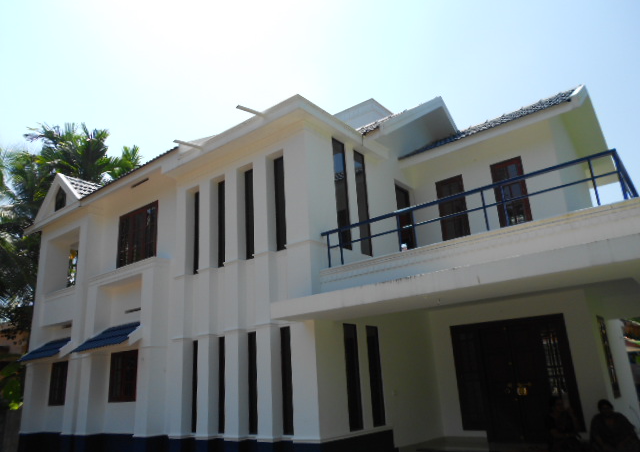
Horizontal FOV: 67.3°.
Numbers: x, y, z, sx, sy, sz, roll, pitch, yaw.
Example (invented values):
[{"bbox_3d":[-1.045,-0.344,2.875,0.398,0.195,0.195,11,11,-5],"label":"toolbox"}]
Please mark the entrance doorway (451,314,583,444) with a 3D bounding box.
[{"bbox_3d":[3.645,2.868,9.089,2.183,2.126,0.142,-16,-22,35],"label":"entrance doorway"}]

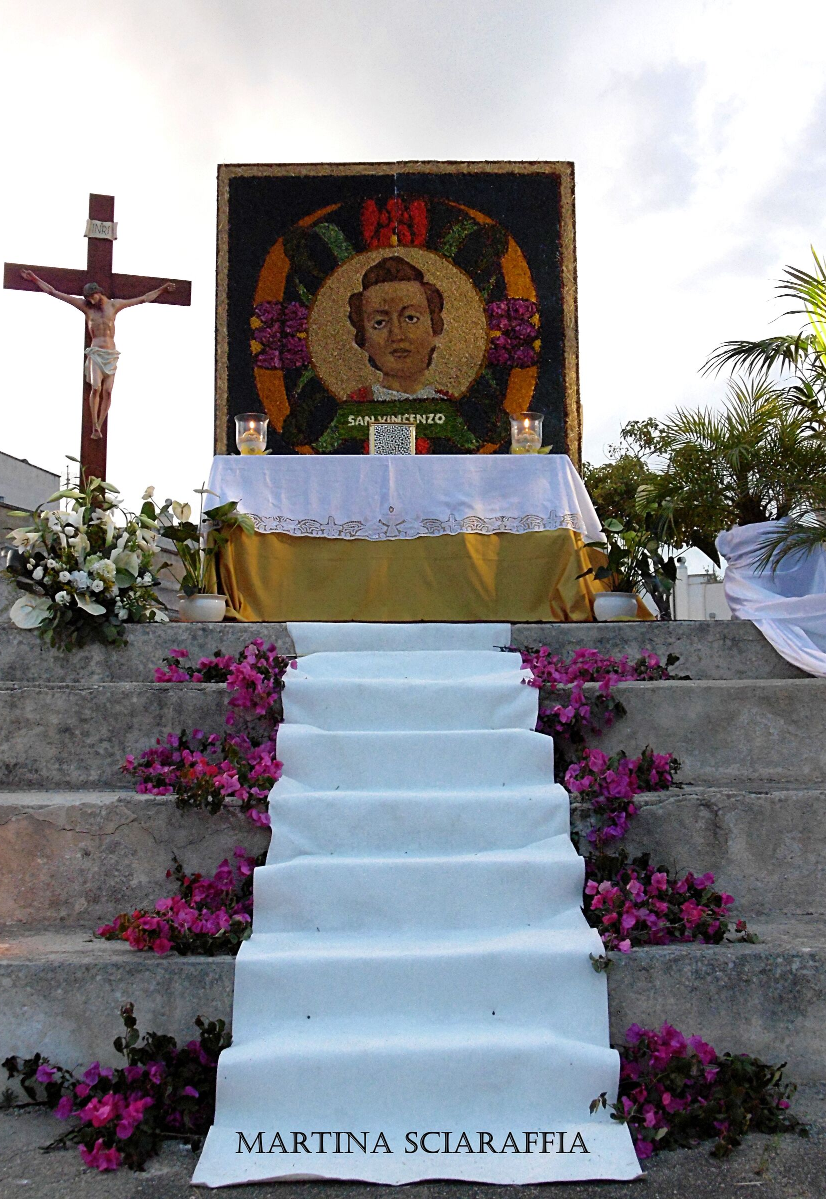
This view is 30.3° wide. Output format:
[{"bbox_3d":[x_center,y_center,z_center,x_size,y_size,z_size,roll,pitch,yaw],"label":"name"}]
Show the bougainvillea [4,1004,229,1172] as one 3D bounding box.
[{"bbox_3d":[-0.746,1.209,3.873,0.560,0.293,0.480,0,-6,-6],"label":"bougainvillea"}]

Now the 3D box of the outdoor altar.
[{"bbox_3d":[-0.030,-0.265,7.610,1.850,0.795,0.780,0,-6,-3],"label":"outdoor altar"}]

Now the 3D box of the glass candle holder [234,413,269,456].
[{"bbox_3d":[-0.790,-0.793,7.491,0.167,0.227,0.167,0,-6,-3],"label":"glass candle holder"}]

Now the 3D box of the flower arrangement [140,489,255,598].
[{"bbox_3d":[-1.007,-0.256,7.138,0.520,0.562,0.460,0,-6,-6],"label":"flower arrangement"}]

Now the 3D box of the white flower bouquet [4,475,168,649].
[{"bbox_3d":[-1.500,-0.189,7.022,0.750,0.848,0.580,0,-6,-8],"label":"white flower bouquet"}]

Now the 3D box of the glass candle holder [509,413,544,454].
[{"bbox_3d":[0.561,-0.801,7.511,0.167,0.225,0.167,0,-6,-3],"label":"glass candle holder"}]

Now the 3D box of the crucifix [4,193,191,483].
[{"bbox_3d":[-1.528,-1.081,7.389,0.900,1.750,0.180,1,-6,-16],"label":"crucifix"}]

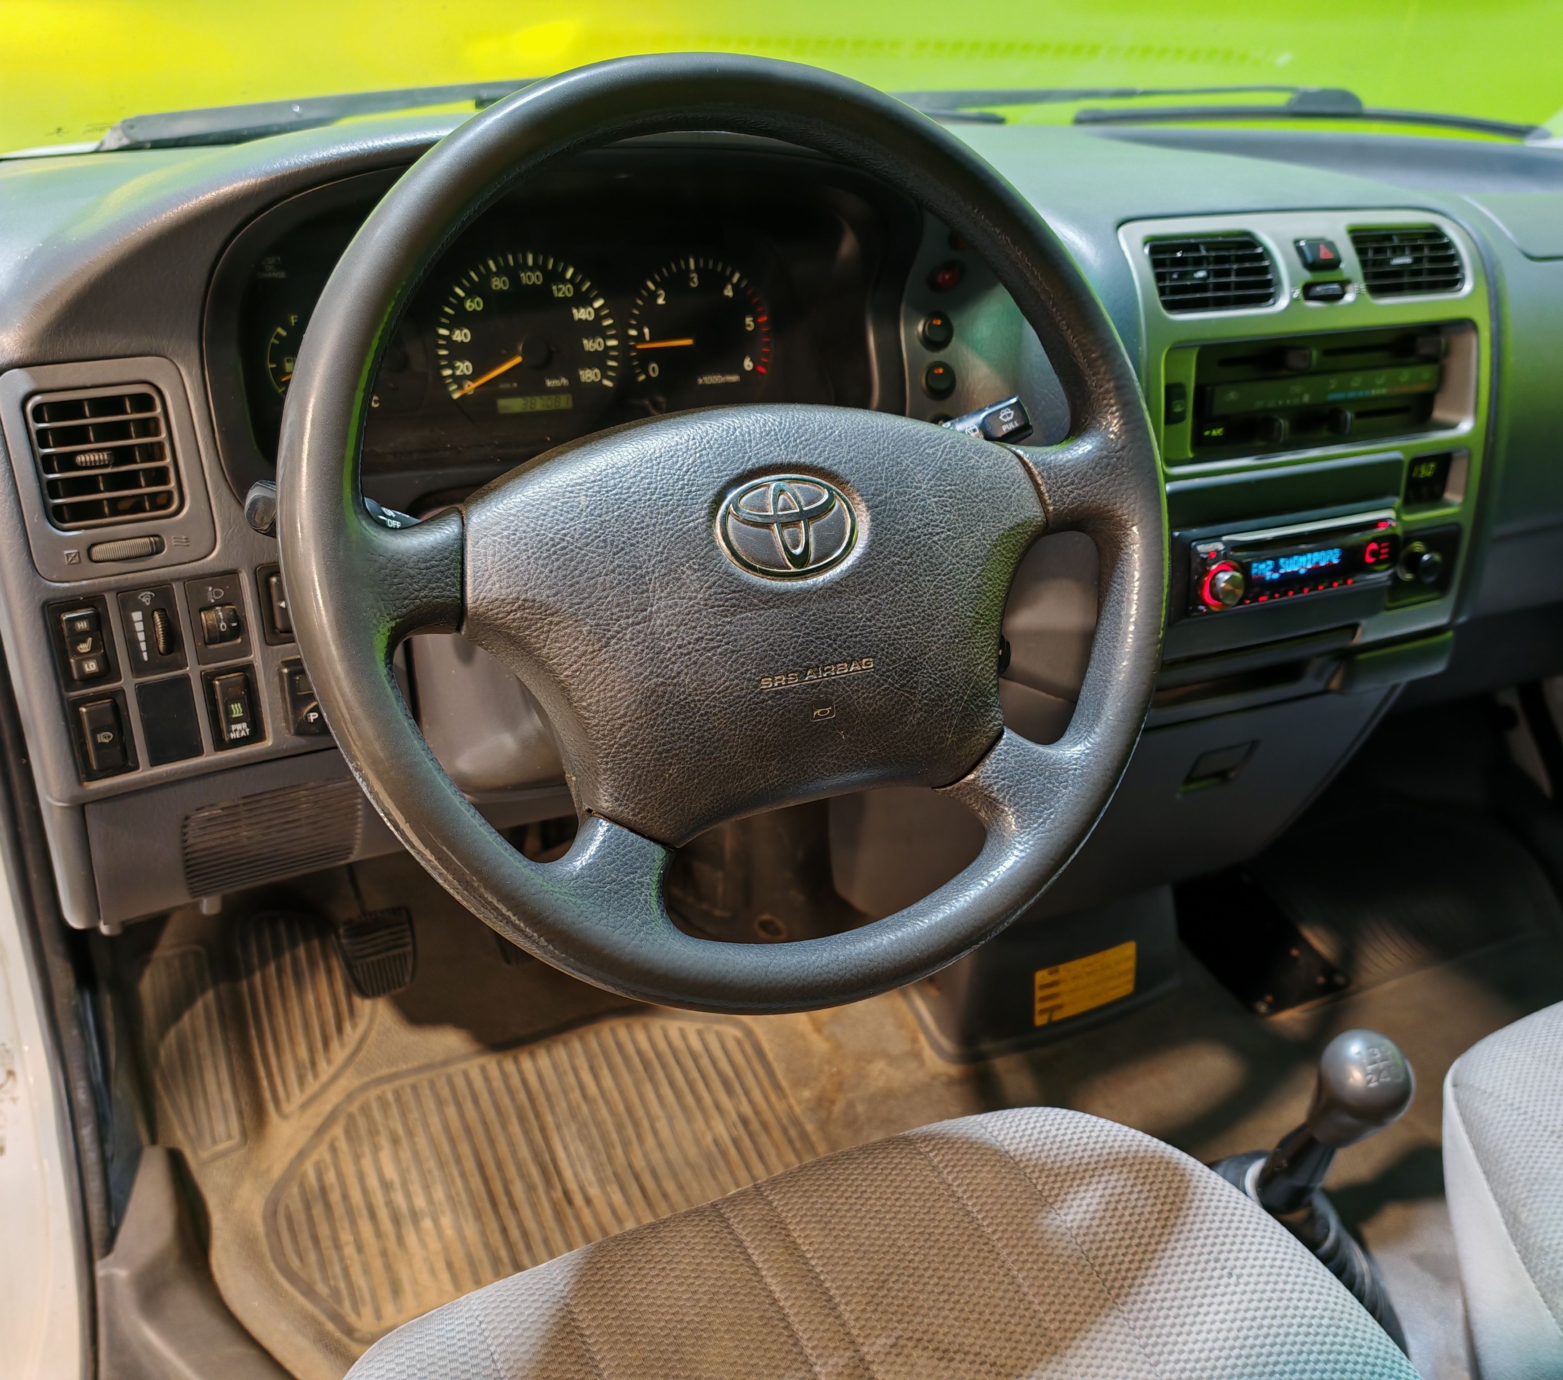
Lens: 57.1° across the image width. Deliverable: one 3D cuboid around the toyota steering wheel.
[{"bbox_3d":[-0.013,-0.063,0.613,0.390,0.390,0.095,-13,2,-25],"label":"toyota steering wheel"}]

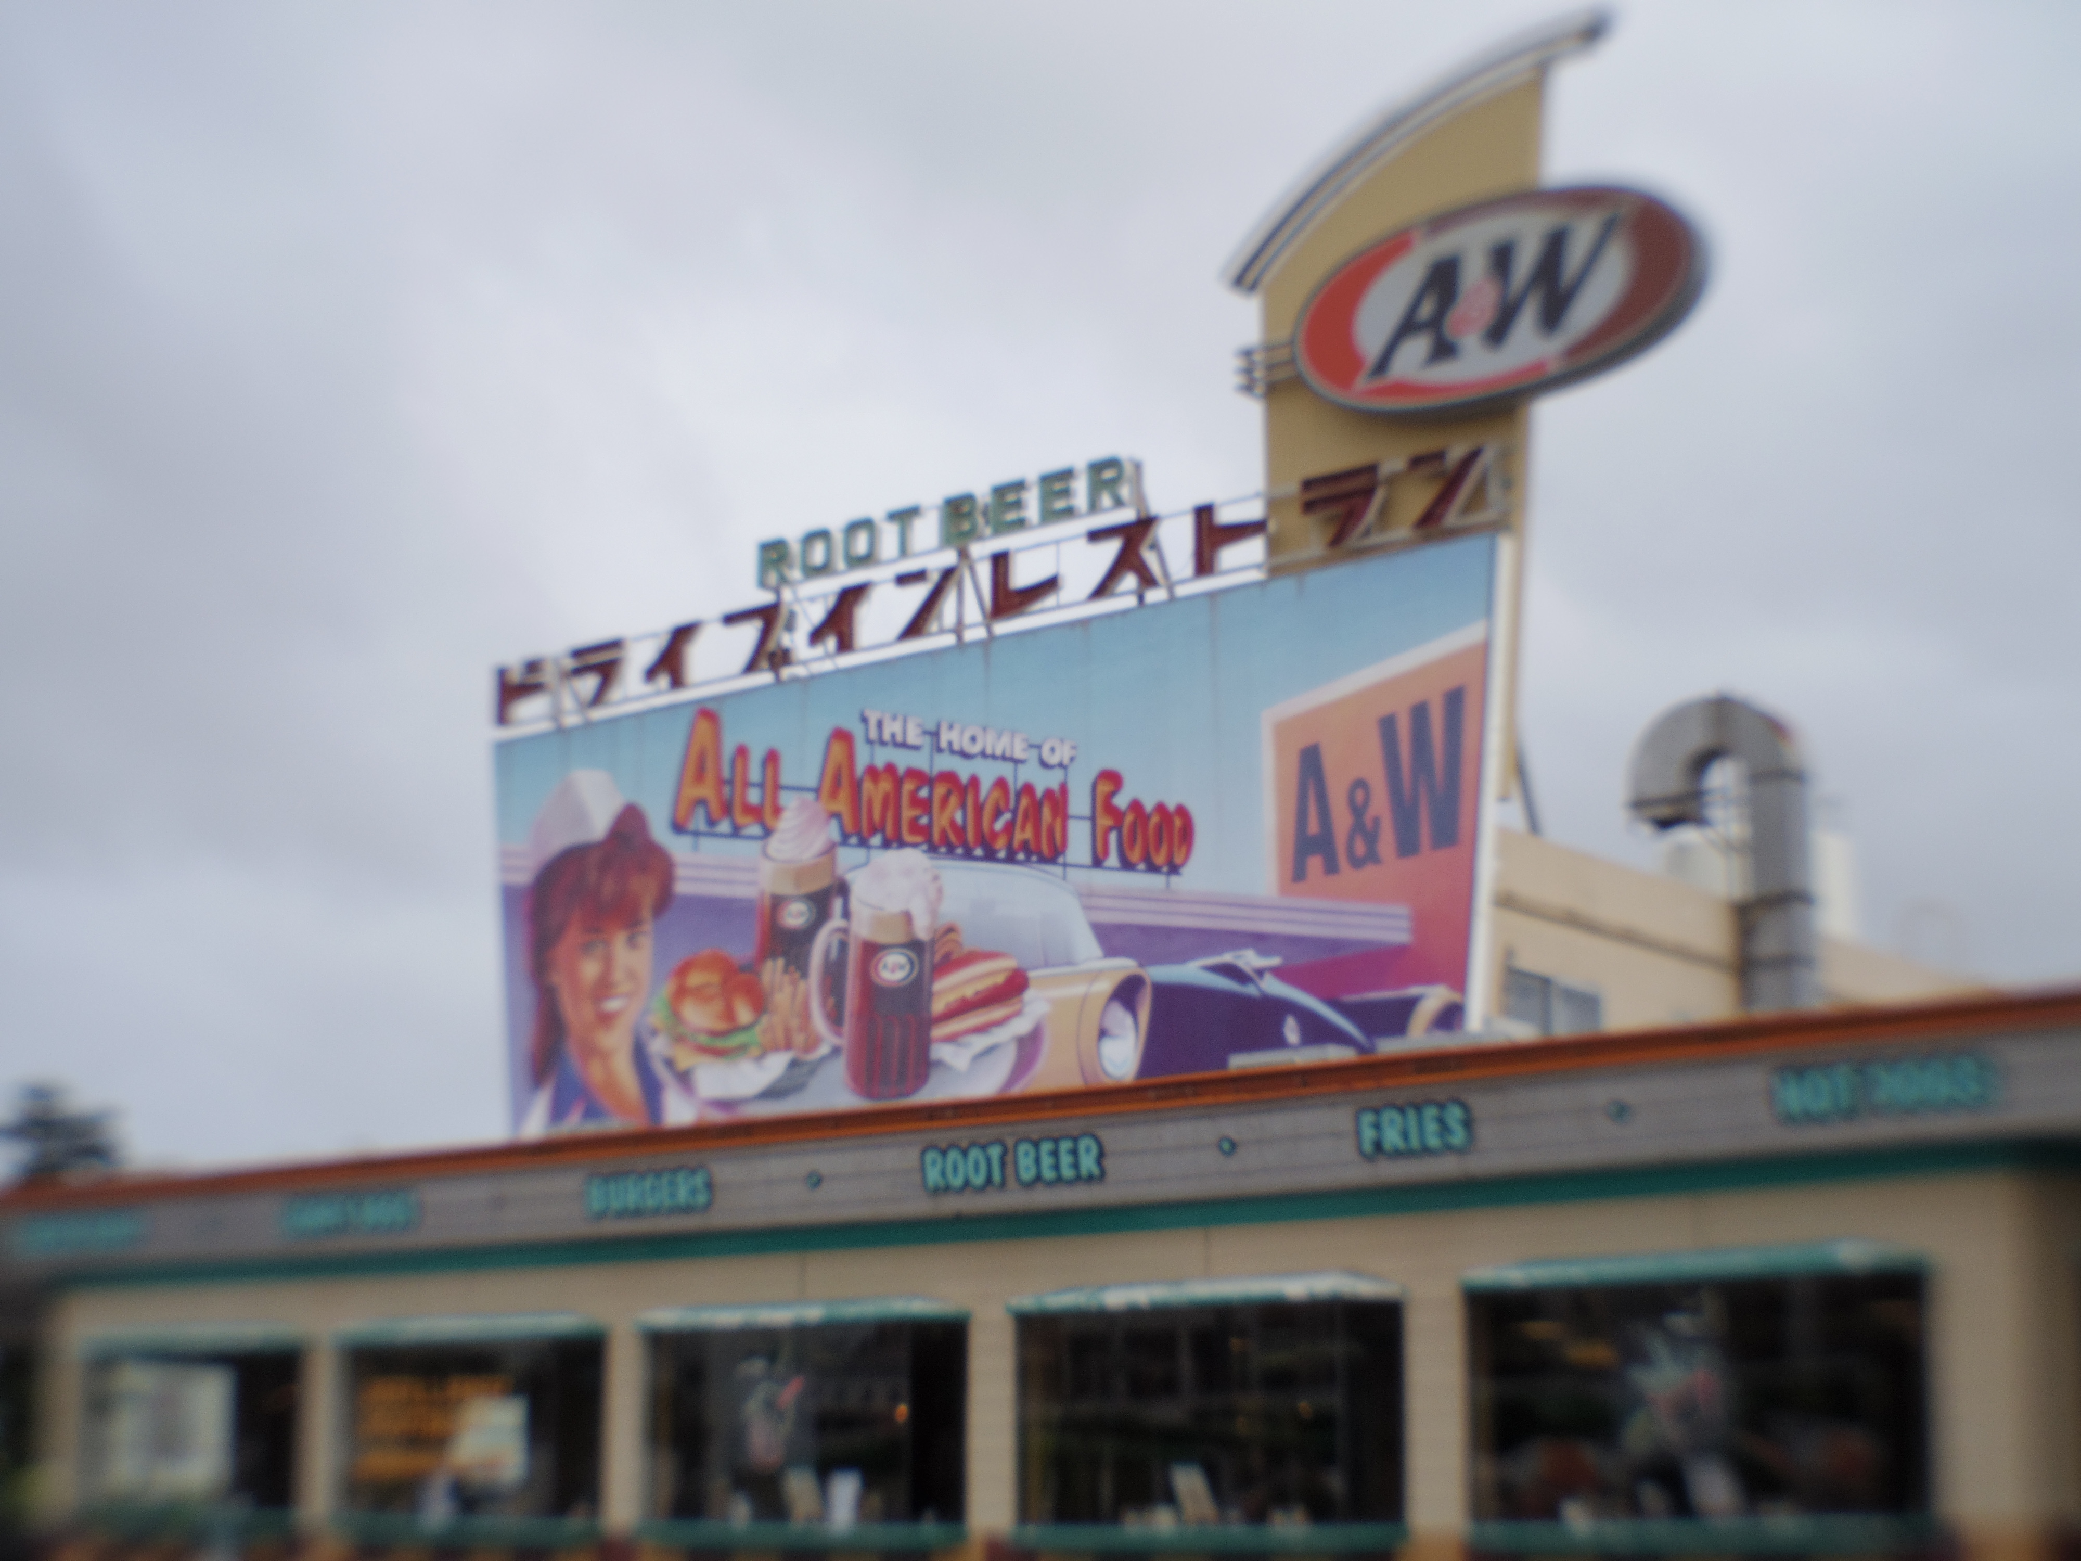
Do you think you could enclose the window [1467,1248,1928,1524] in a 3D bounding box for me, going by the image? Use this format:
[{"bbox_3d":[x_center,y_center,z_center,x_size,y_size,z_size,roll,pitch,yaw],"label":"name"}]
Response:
[{"bbox_3d":[3.287,3.112,16.131,2.504,1.286,0.150,-10,-16,36],"label":"window"}]

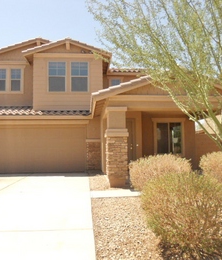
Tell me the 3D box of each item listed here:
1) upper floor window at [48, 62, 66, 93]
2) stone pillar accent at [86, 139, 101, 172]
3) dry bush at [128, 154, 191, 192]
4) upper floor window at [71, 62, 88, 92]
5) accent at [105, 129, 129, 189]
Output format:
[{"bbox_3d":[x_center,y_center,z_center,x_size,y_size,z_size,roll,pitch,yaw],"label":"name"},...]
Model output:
[{"bbox_3d":[-2.568,-2.535,12.968,0.836,1.454,0.120,0,-2,-4],"label":"upper floor window"},{"bbox_3d":[-0.805,1.190,12.714,0.668,1.482,0.500,0,-2,-4],"label":"stone pillar accent"},{"bbox_3d":[1.659,1.359,9.006,2.110,1.078,1.800,0,-2,-4],"label":"dry bush"},{"bbox_3d":[-1.519,-2.551,13.047,0.841,1.463,0.120,0,-2,-4],"label":"upper floor window"},{"bbox_3d":[0.176,0.909,8.851,0.703,1.838,0.680,0,-2,-4],"label":"accent"}]

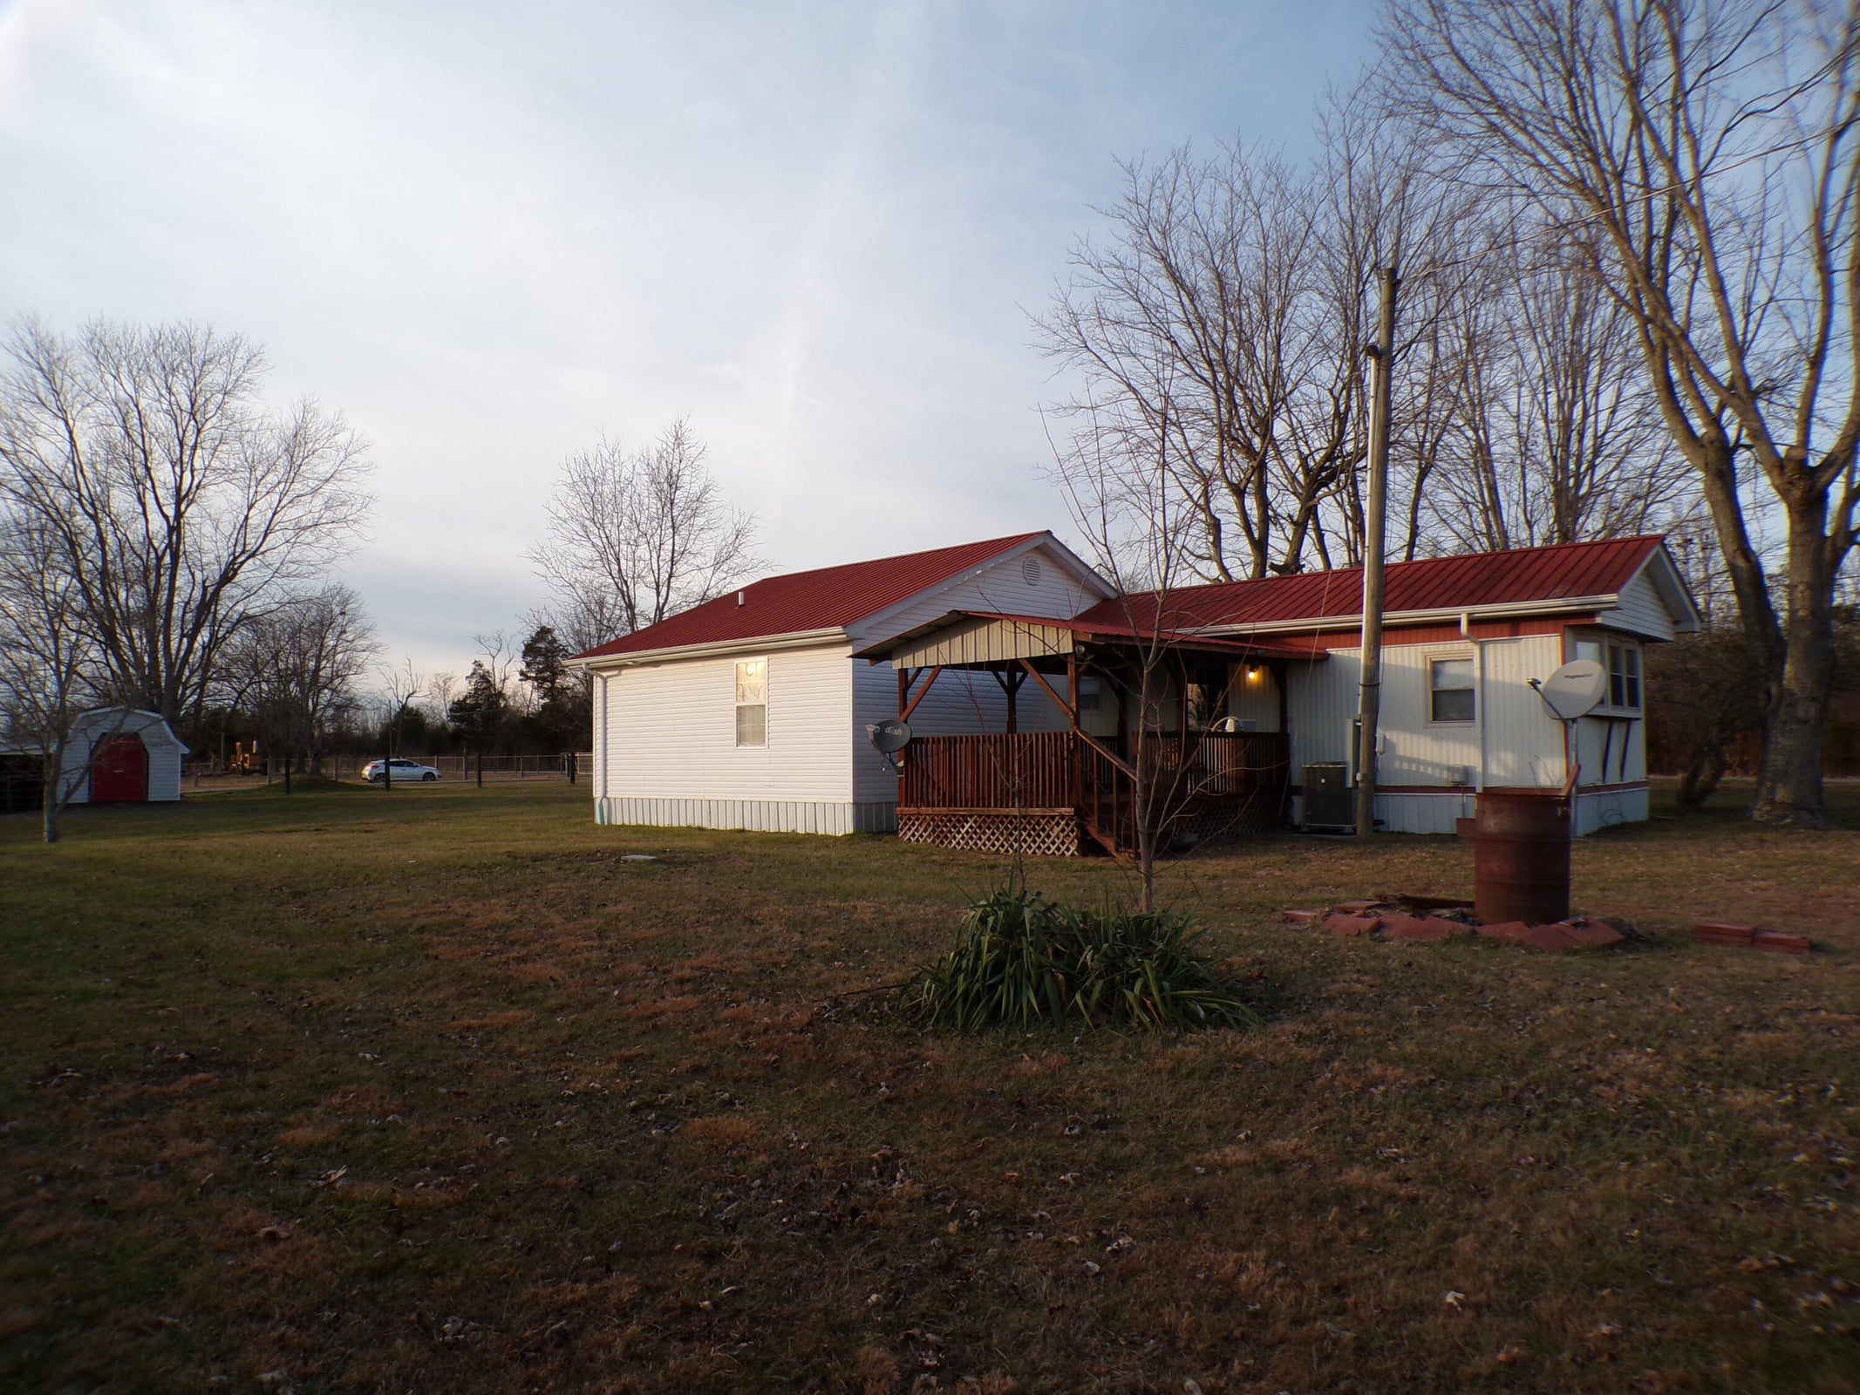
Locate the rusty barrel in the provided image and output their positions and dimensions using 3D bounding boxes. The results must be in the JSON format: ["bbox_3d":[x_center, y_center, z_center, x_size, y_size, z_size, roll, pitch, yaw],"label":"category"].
[{"bbox_3d":[3.795,1.032,8.250,0.600,0.870,0.600,-2,-3,25],"label":"rusty barrel"}]

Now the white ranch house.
[{"bbox_3d":[2.618,-0.419,22.627,17.250,5.280,10.700,-3,-4,42],"label":"white ranch house"}]

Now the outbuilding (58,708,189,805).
[{"bbox_3d":[-25.169,1.830,40.341,3.350,2.900,3.700,1,-3,-31],"label":"outbuilding"}]

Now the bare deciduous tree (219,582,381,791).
[{"bbox_3d":[-29.408,-0.507,60.000,6.900,9.500,6.900,0,-3,-25],"label":"bare deciduous tree"}]

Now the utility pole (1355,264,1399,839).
[{"bbox_3d":[6.268,-2.049,18.046,0.340,7.990,0.320,2,-2,42],"label":"utility pole"}]

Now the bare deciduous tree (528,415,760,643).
[{"bbox_3d":[-11.070,-3.690,50.000,8.900,14.400,8.900,0,-3,-13],"label":"bare deciduous tree"}]

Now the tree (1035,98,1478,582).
[{"bbox_3d":[7.715,-5.859,30.500,10.000,16.500,10.000,-1,-3,14],"label":"tree"}]

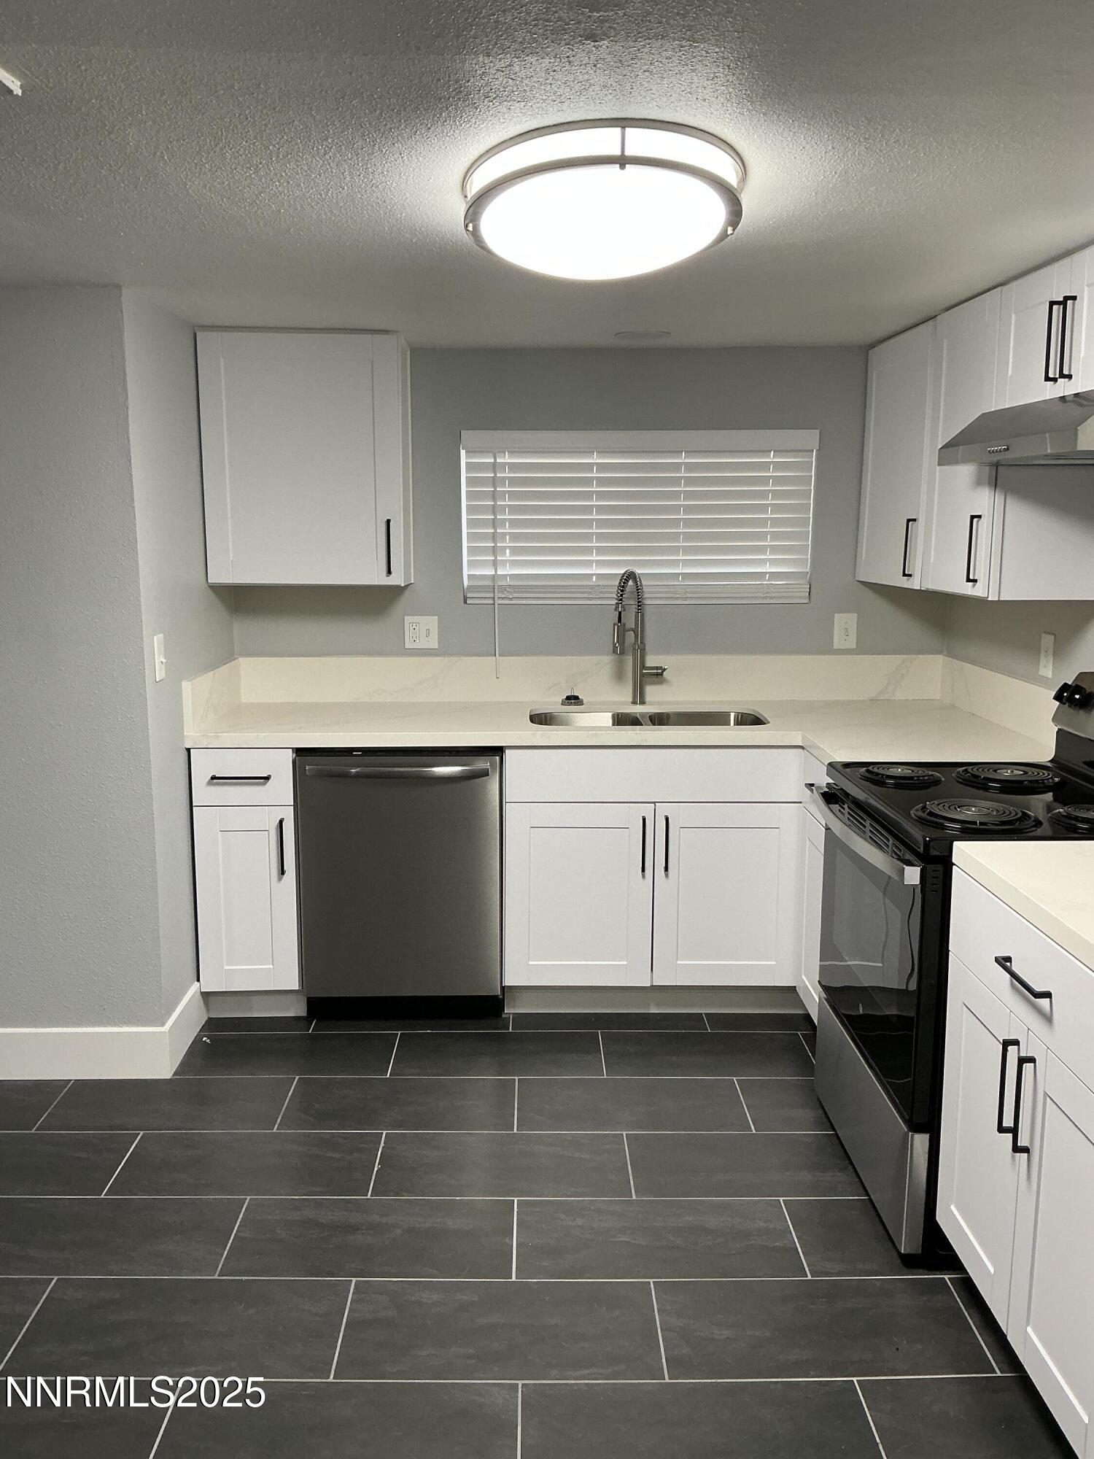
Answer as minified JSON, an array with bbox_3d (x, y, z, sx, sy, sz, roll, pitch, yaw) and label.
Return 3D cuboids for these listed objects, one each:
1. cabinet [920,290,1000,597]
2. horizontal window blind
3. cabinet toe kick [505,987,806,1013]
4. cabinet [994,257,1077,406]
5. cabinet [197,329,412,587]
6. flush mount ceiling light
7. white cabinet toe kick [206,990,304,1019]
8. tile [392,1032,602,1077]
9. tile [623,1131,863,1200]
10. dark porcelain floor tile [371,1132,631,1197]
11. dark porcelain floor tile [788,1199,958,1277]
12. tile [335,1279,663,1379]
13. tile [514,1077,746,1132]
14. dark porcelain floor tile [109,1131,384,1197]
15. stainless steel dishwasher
[{"bbox_3d":[1.245,-0.731,3.096,0.325,0.744,0.494,0,10,-1],"label":"cabinet"},{"bbox_3d":[0.321,-0.715,3.991,1.185,0.574,0.090,0,10,-1],"label":"horizontal window blind"},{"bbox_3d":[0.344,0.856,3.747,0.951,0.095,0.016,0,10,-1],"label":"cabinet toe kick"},{"bbox_3d":[1.243,-0.873,2.622,0.320,0.296,0.380,0,10,-1],"label":"cabinet"},{"bbox_3d":[-0.756,-0.854,3.772,0.607,0.760,0.320,0,10,-1],"label":"cabinet"},{"bbox_3d":[0.103,-0.927,2.139,0.508,0.118,0.508,0,6,0],"label":"flush mount ceiling light"},{"bbox_3d":[-0.910,0.852,3.703,0.310,0.100,0.020,0,10,-1],"label":"white cabinet toe kick"},{"bbox_3d":[-0.141,0.956,3.441,0.608,0.010,0.299,0,10,-1],"label":"tile"},{"bbox_3d":[0.503,1.051,2.850,0.605,0.010,0.298,0,10,-1],"label":"tile"},{"bbox_3d":[-0.105,1.051,2.847,0.605,0.010,0.298,0,10,-1],"label":"dark porcelain floor tile"},{"bbox_3d":[0.851,1.118,2.579,0.608,0.010,0.299,0,10,-1],"label":"dark porcelain floor tile"},{"bbox_3d":[-0.088,1.163,2.290,0.609,0.010,0.295,0,10,-1],"label":"tile"},{"bbox_3d":[0.225,1.010,3.155,0.608,0.010,0.299,0,10,-1],"label":"tile"},{"bbox_3d":[-0.719,1.058,2.846,0.608,0.010,0.299,0,10,-1],"label":"dark porcelain floor tile"},{"bbox_3d":[-0.448,0.445,3.864,0.602,0.860,0.610,0,10,-1],"label":"stainless steel dishwasher"}]

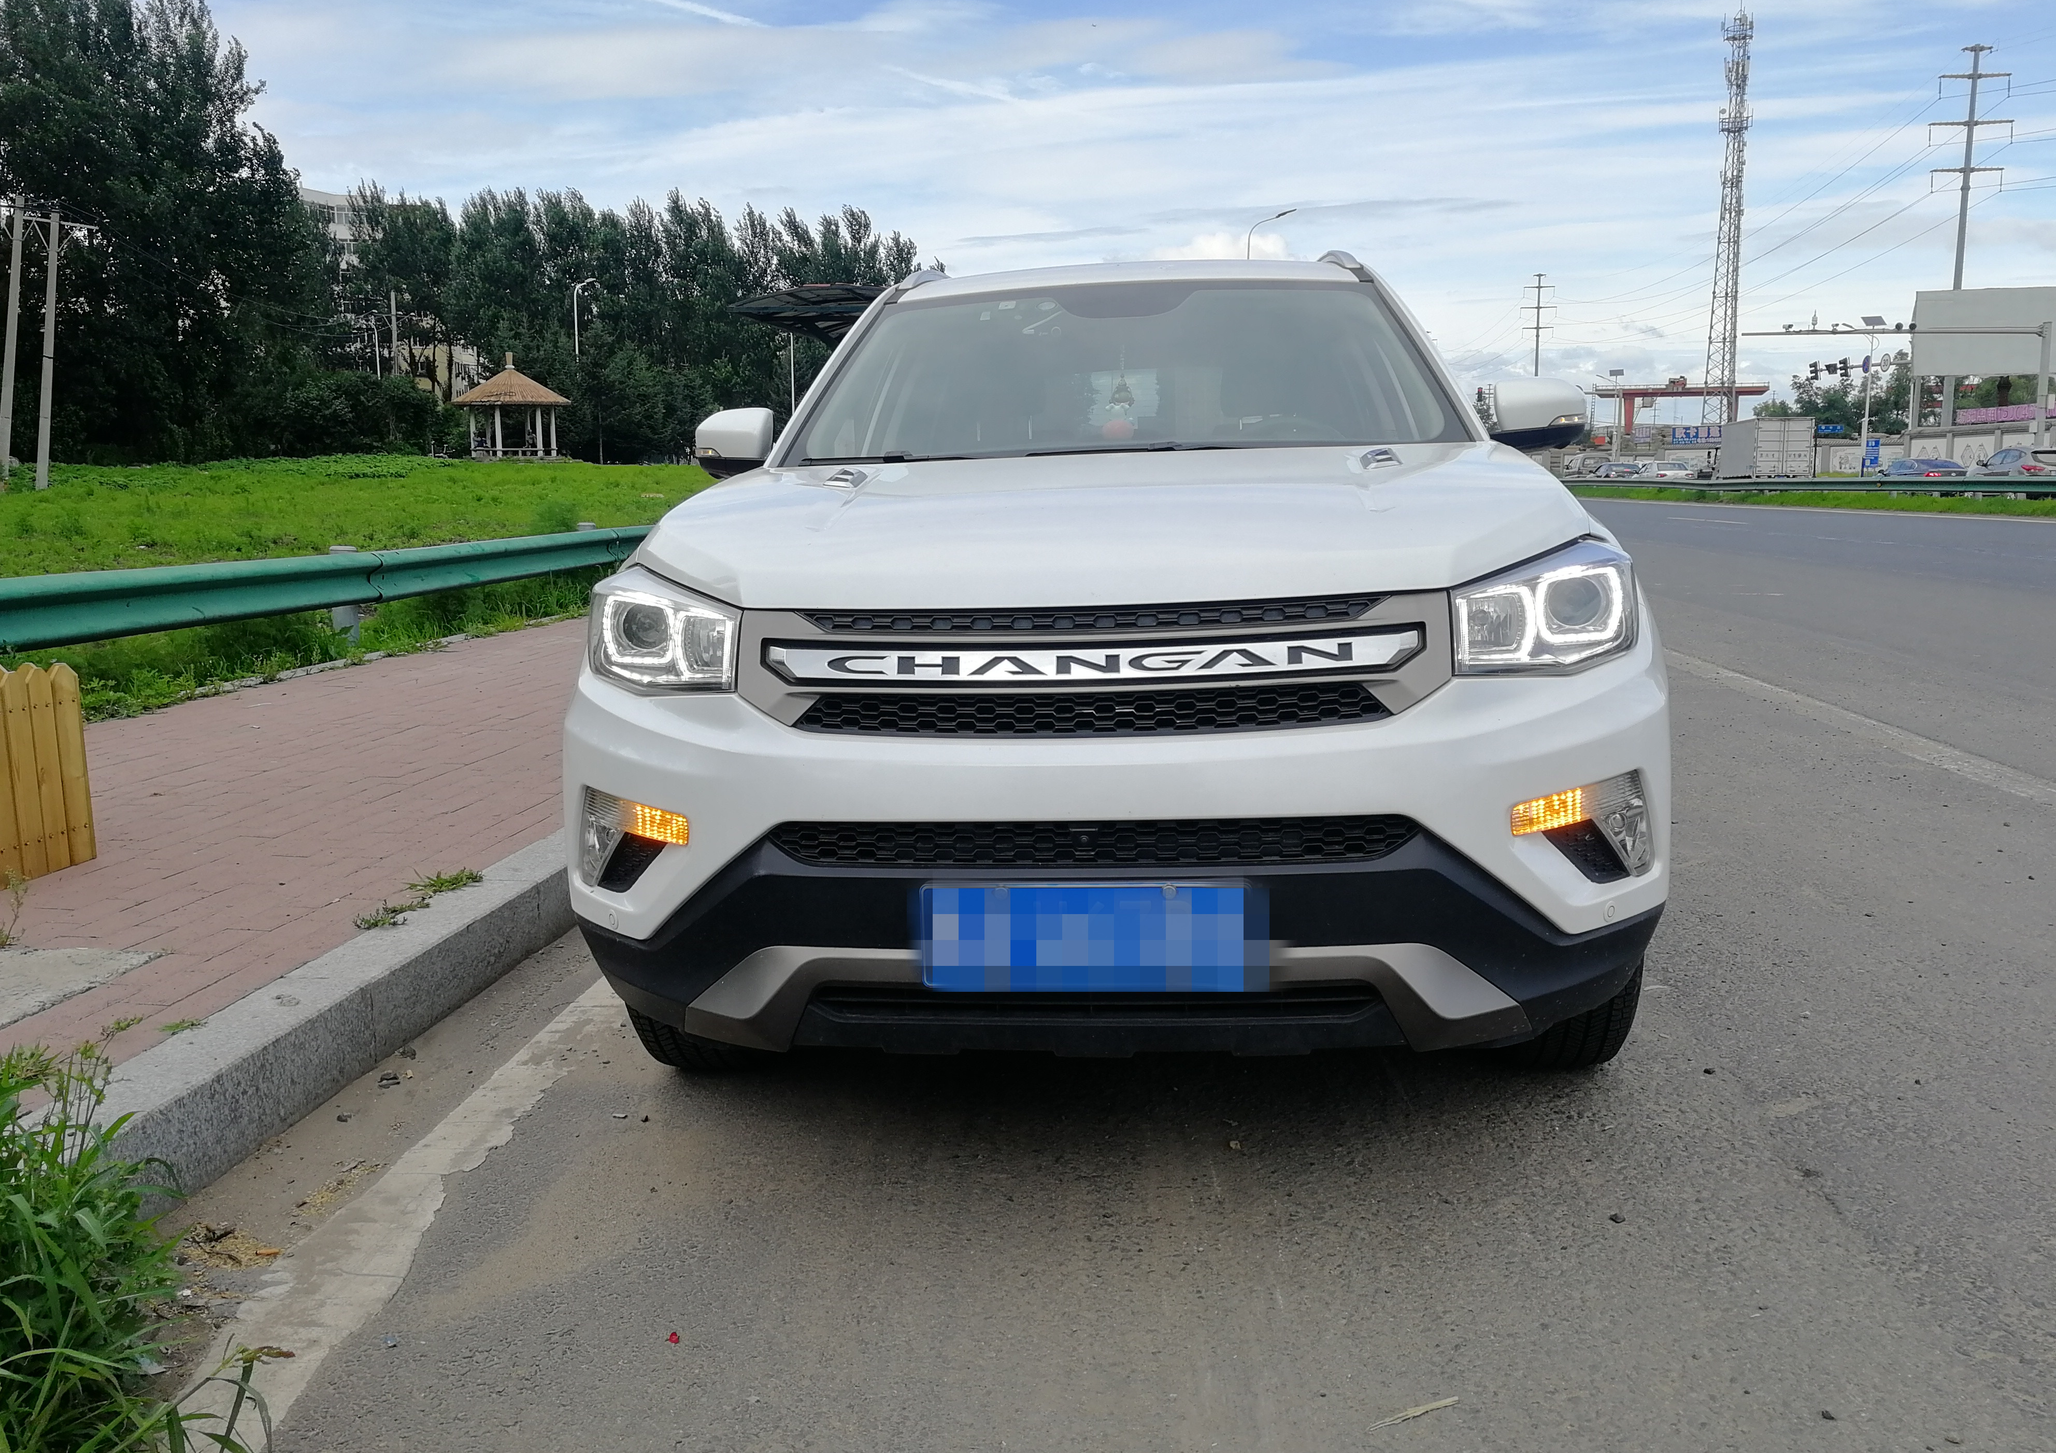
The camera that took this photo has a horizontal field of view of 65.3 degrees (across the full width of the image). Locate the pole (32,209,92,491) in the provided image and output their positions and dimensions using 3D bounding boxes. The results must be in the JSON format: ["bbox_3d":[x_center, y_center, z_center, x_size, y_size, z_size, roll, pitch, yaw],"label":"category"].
[{"bbox_3d":[-23.531,-9.148,39.057,1.100,6.700,0.400,6,9,-1],"label":"pole"}]

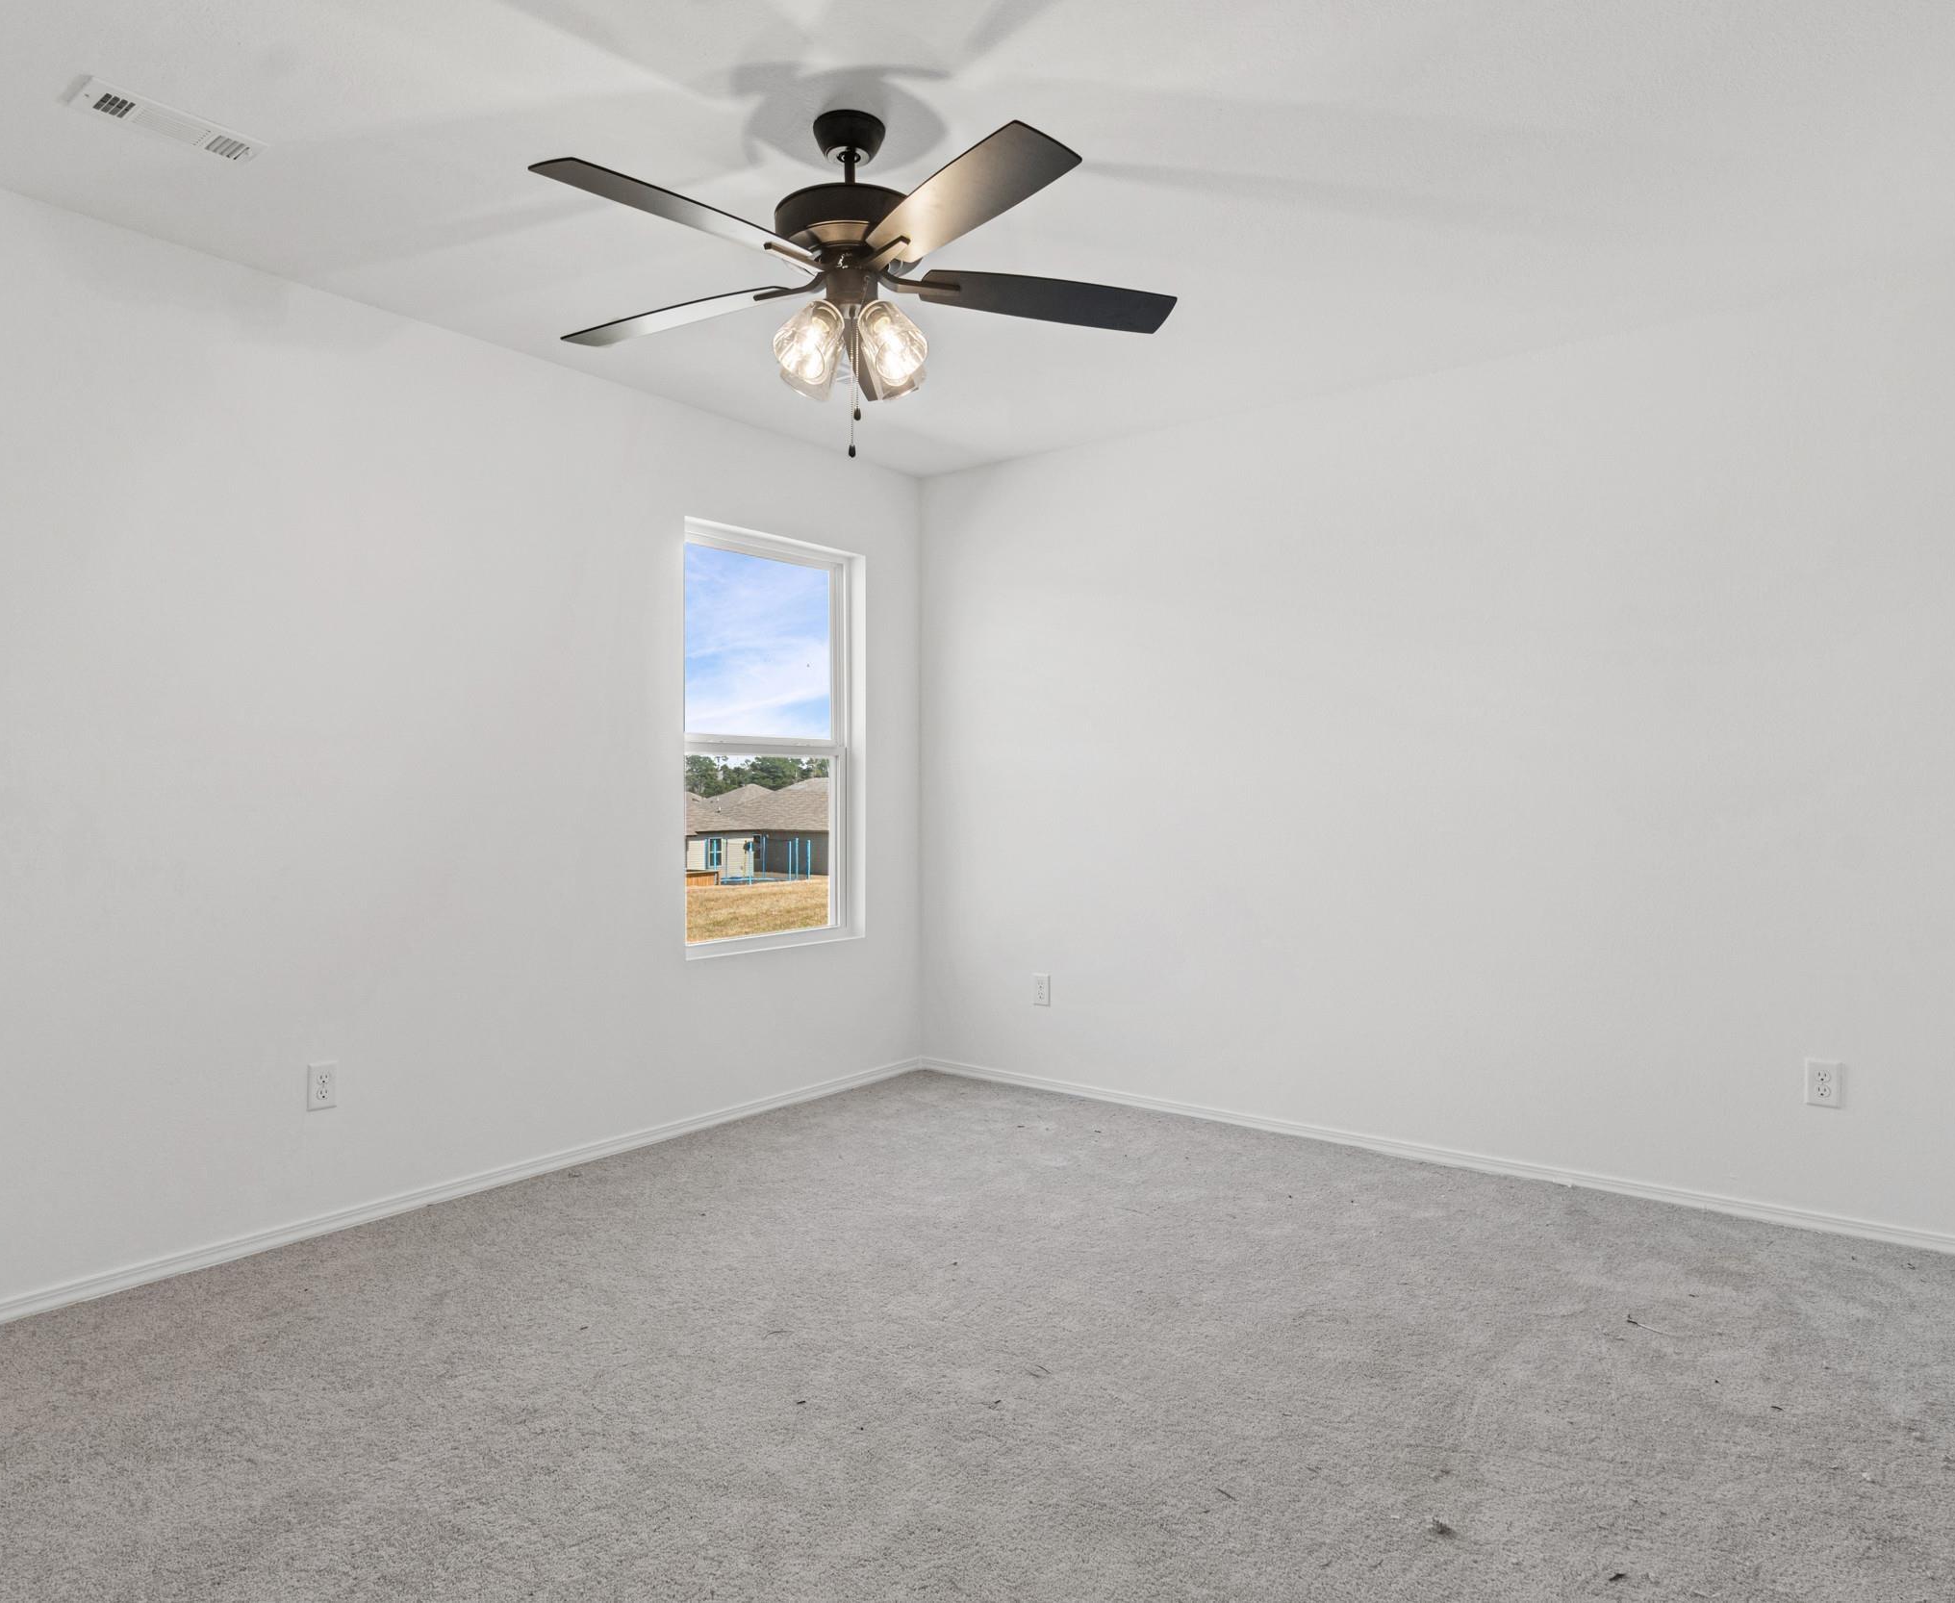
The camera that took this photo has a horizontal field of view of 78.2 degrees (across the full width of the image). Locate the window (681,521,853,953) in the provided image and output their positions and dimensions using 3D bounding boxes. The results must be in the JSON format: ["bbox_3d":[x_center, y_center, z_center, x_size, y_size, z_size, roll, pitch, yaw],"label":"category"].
[{"bbox_3d":[-0.777,-0.211,4.418,0.080,1.490,0.875,0,0,38],"label":"window"}]

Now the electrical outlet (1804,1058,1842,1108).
[{"bbox_3d":[2.184,0.730,3.102,0.077,0.120,0.010,0,0,38],"label":"electrical outlet"}]

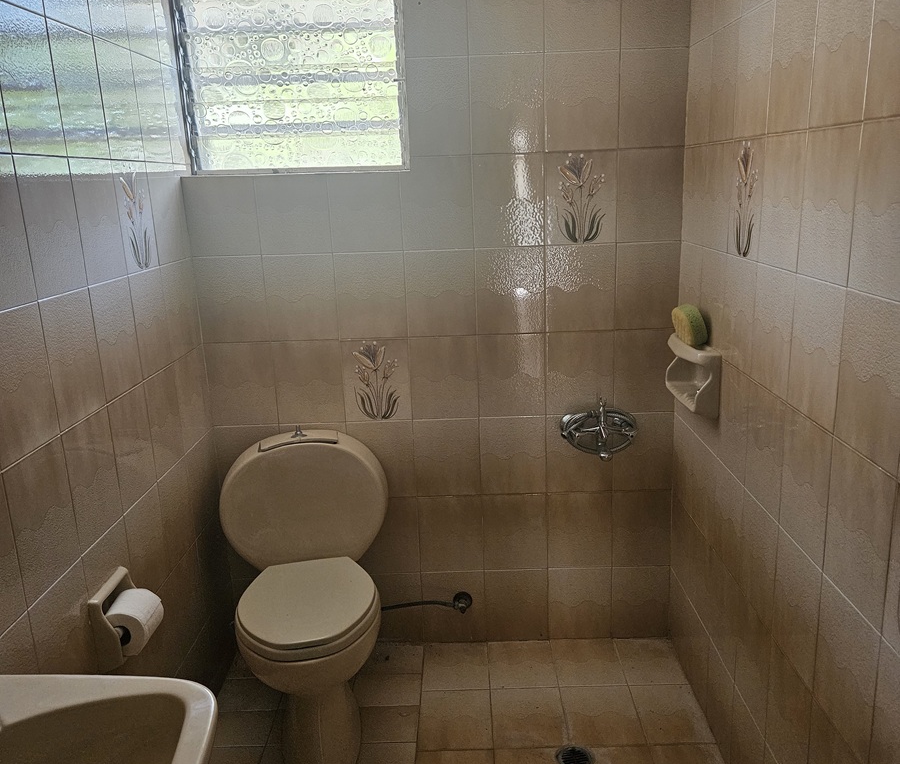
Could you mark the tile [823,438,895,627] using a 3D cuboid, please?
[{"bbox_3d":[0.660,0.238,1.279,0.010,0.251,0.200,-2,14,1],"label":"tile"}]

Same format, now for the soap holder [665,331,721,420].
[{"bbox_3d":[0.617,-0.013,2.035,0.088,0.165,0.184,-2,14,1],"label":"soap holder"}]

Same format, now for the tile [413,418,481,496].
[{"bbox_3d":[-0.007,0.231,2.411,0.199,0.250,0.010,-2,14,1],"label":"tile"}]

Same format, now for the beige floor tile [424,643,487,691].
[{"bbox_3d":[0.018,0.875,2.447,0.199,0.010,0.243,-2,14,1],"label":"beige floor tile"}]

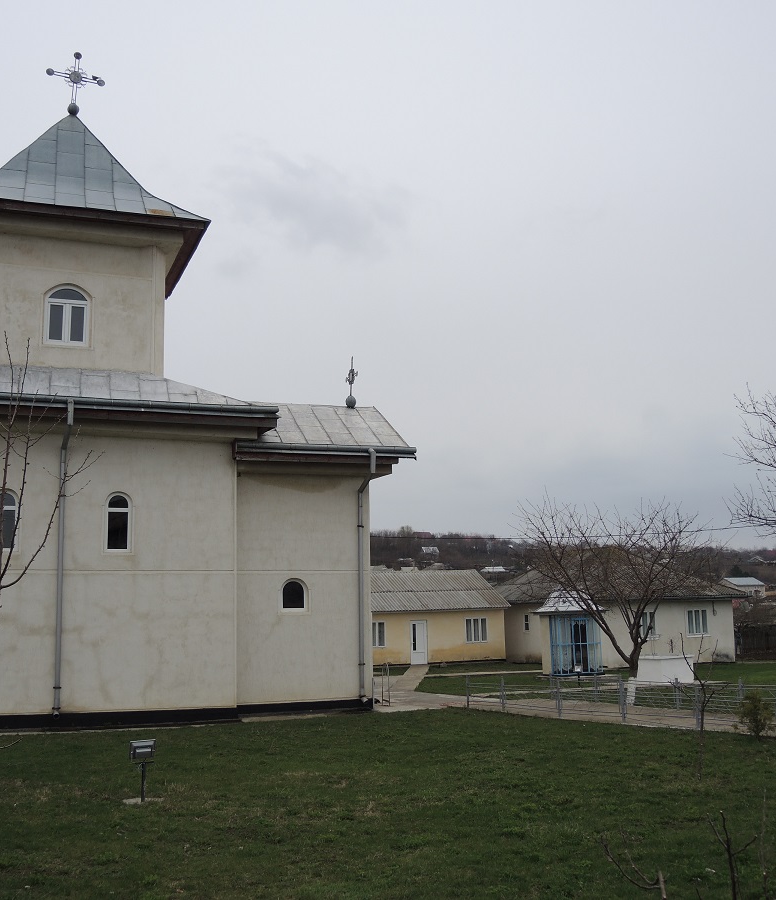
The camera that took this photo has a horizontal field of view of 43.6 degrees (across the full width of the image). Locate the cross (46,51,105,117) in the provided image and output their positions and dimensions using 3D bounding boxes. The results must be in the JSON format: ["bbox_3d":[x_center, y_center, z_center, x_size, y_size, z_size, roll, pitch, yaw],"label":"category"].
[{"bbox_3d":[-9.093,-10.589,28.250,1.620,1.950,0.320,2,-9,-21],"label":"cross"}]

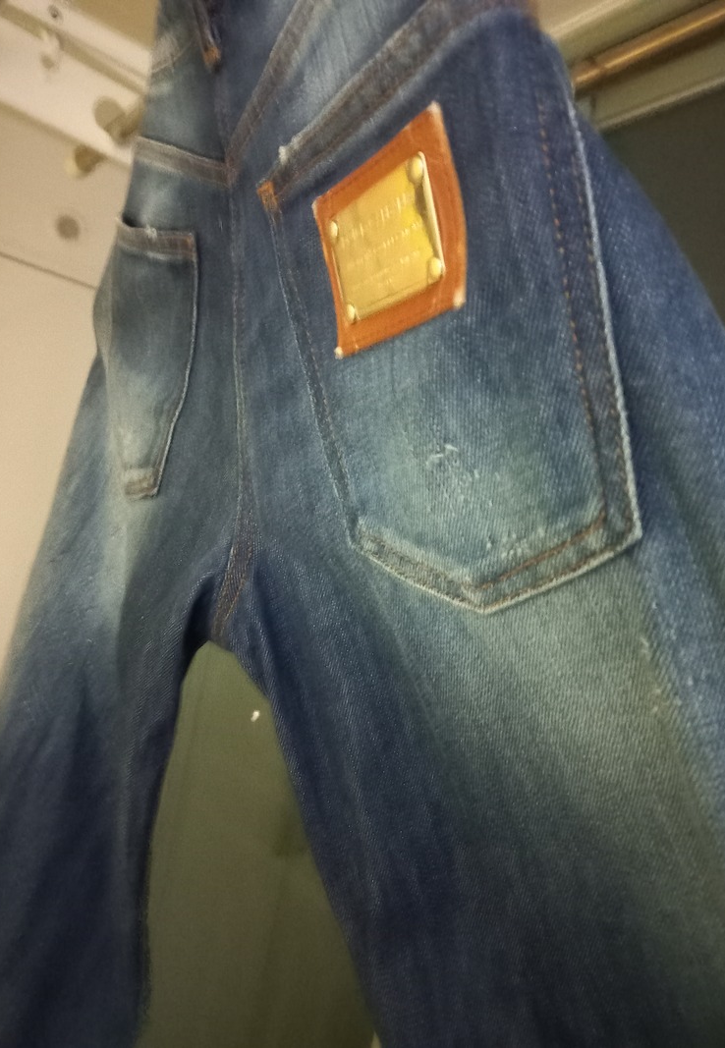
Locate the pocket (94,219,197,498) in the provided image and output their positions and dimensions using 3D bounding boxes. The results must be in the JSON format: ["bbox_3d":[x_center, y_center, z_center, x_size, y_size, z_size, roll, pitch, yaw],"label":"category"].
[{"bbox_3d":[-0.133,-0.092,0.437,0.032,0.168,0.135,5,6,-36],"label":"pocket"}]

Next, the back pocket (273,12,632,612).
[{"bbox_3d":[0.028,-0.052,0.267,0.025,0.178,0.143,-22,13,-38],"label":"back pocket"}]

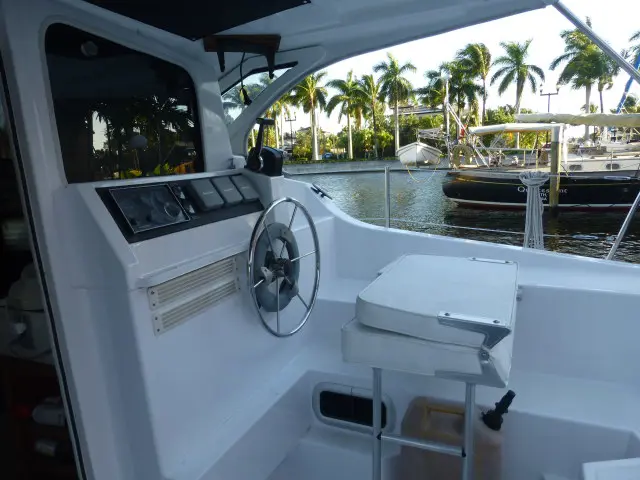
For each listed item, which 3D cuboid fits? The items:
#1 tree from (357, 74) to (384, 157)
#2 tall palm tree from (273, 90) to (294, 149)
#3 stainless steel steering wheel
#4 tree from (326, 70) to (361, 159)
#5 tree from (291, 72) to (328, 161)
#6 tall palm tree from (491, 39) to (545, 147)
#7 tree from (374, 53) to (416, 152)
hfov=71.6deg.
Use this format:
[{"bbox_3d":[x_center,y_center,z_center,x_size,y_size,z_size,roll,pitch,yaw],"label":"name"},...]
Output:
[{"bbox_3d":[5.870,-13.627,49.146,3.370,8.940,3.370,-2,11,0],"label":"tree"},{"bbox_3d":[-5.399,-15.397,59.148,3.940,8.920,3.940,-2,11,0],"label":"tall palm tree"},{"bbox_3d":[-0.151,0.111,1.823,0.100,0.560,0.560,-3,9,26],"label":"stainless steel steering wheel"},{"bbox_3d":[2.982,-13.464,48.109,4.150,9.330,4.150,-2,11,0],"label":"tree"},{"bbox_3d":[-0.691,-13.034,47.137,4.170,9.040,4.170,-2,11,0],"label":"tree"},{"bbox_3d":[19.580,-14.323,43.989,5.230,10.590,5.230,-2,11,0],"label":"tall palm tree"},{"bbox_3d":[8.100,-14.173,46.978,4.350,10.700,4.350,-2,11,0],"label":"tree"}]

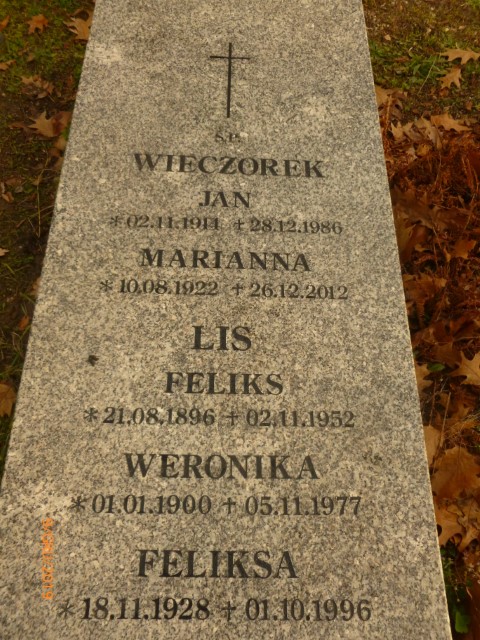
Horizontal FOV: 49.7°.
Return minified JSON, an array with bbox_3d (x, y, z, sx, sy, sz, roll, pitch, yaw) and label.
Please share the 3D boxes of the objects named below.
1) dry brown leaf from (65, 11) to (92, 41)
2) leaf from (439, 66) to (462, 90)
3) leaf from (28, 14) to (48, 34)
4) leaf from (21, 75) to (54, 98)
[{"bbox_3d":[-0.607,-1.109,1.949,0.105,0.040,0.150,-5,64,-4],"label":"dry brown leaf"},{"bbox_3d":[0.772,-0.889,1.901,0.098,0.025,0.135,8,64,2],"label":"leaf"},{"bbox_3d":[-0.759,-1.114,1.952,0.071,0.025,0.110,-14,65,-9],"label":"leaf"},{"bbox_3d":[-0.700,-0.811,1.799,0.102,0.035,0.130,-15,65,-10],"label":"leaf"}]

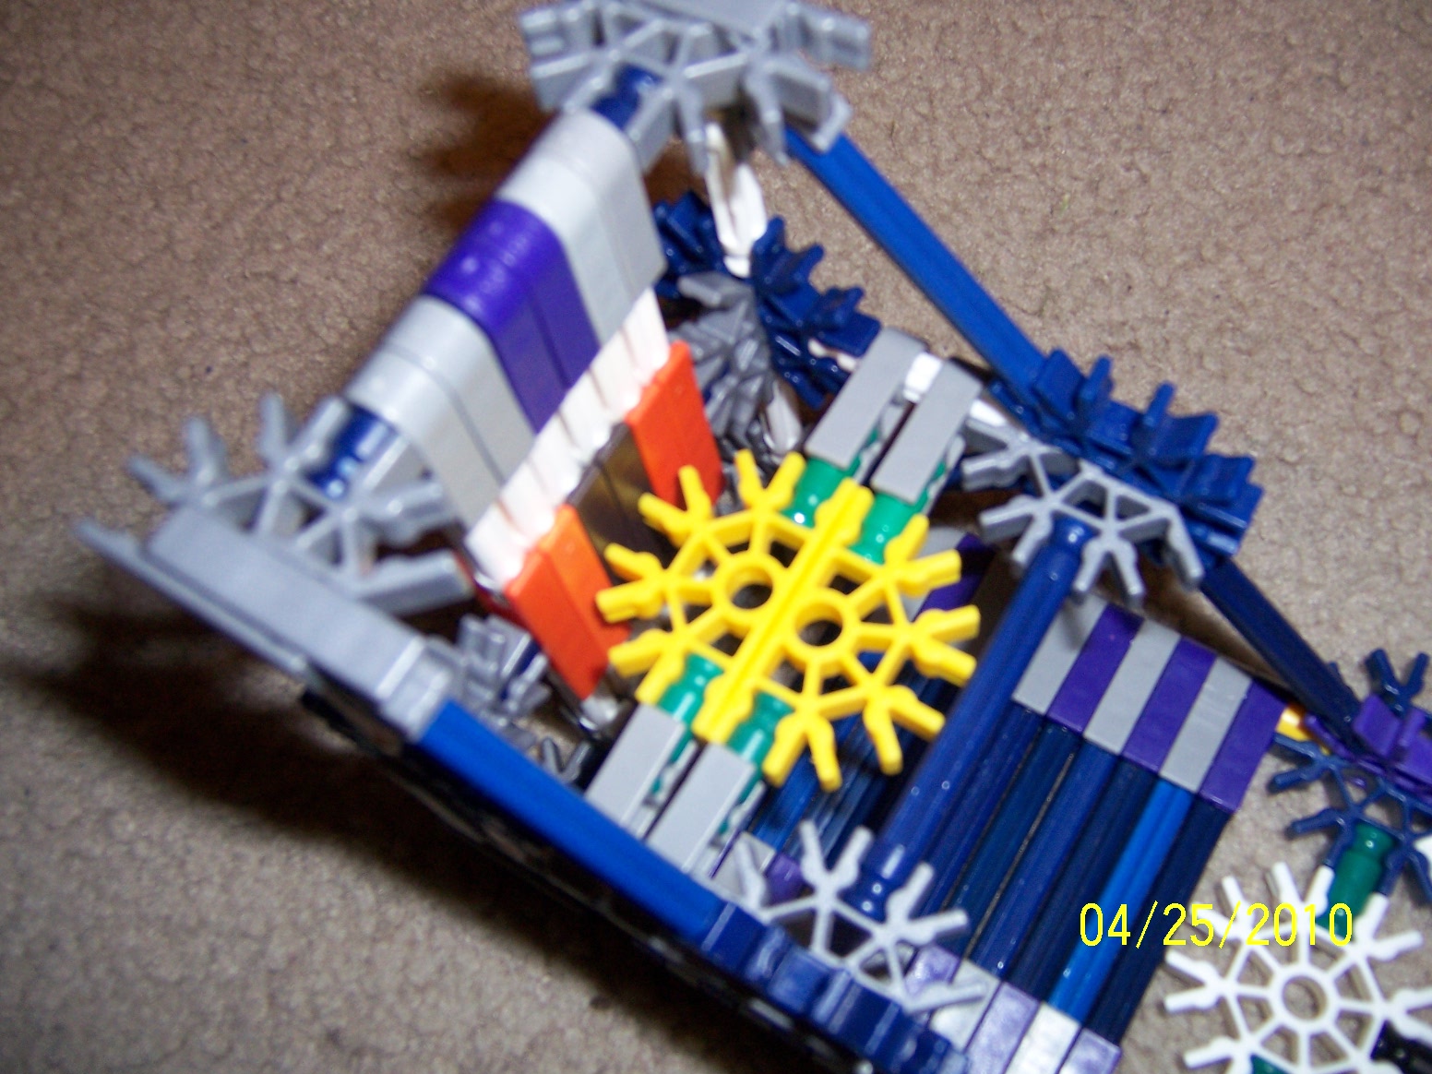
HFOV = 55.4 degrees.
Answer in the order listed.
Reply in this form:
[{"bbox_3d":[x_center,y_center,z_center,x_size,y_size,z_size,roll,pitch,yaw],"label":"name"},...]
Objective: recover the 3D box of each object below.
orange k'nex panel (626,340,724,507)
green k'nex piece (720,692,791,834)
[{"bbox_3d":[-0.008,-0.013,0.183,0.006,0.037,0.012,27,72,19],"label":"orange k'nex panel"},{"bbox_3d":[0.004,0.027,0.165,0.006,0.006,0.017,27,72,19],"label":"green k'nex piece"}]

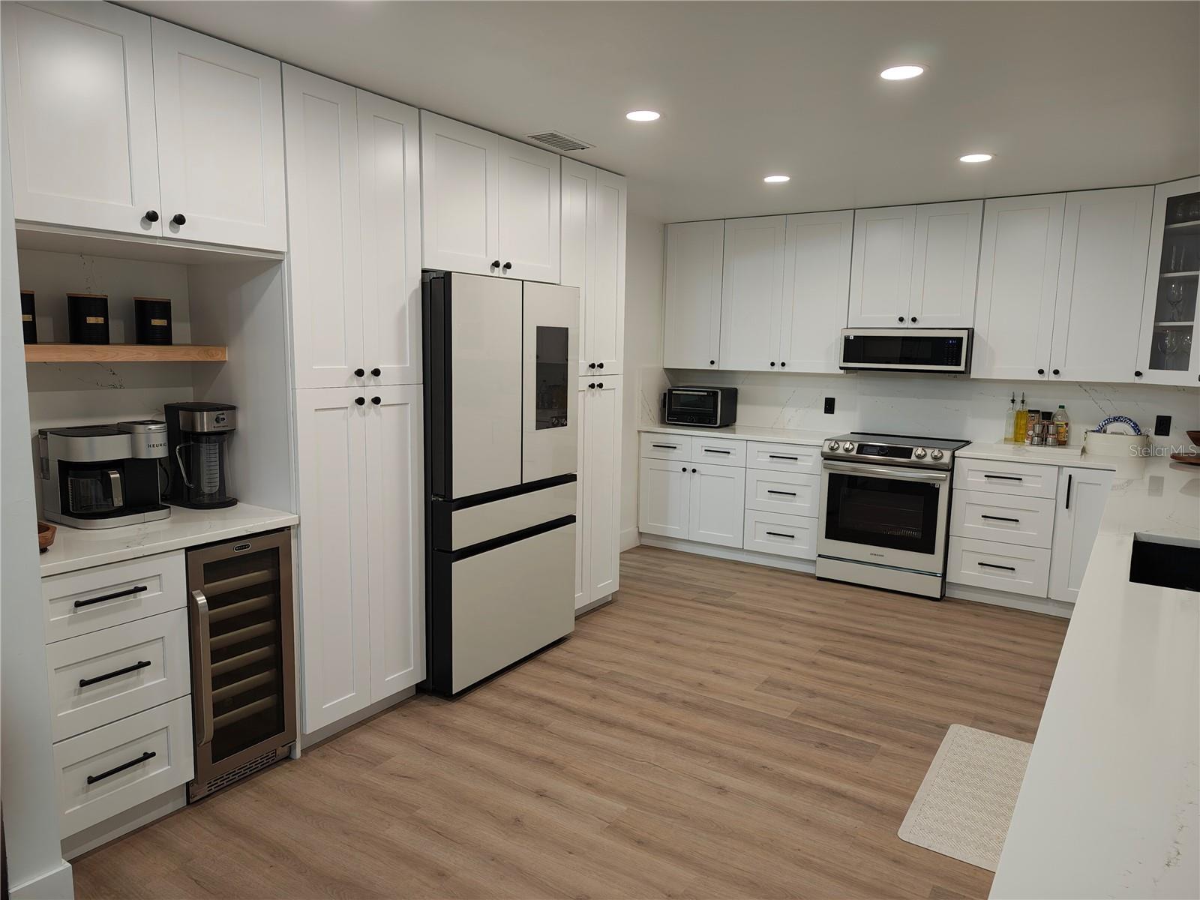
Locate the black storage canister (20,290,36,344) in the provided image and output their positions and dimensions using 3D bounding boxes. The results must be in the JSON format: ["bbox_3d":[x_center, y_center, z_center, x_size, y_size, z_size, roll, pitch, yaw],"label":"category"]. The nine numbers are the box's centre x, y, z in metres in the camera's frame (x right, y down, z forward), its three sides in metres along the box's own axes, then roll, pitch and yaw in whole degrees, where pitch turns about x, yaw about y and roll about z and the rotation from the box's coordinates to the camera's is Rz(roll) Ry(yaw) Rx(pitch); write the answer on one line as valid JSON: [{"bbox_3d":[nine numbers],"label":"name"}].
[{"bbox_3d":[-1.749,-0.395,2.484,0.114,0.160,0.114,6,9,33],"label":"black storage canister"}]

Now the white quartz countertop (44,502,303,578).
[{"bbox_3d":[-1.543,0.270,2.721,0.615,0.032,0.883,6,9,33],"label":"white quartz countertop"}]

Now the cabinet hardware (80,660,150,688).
[{"bbox_3d":[-1.401,0.639,2.402,0.036,0.014,0.199,6,9,33],"label":"cabinet hardware"}]

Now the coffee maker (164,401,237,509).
[{"bbox_3d":[-1.453,0.019,3.019,0.235,0.367,0.172,6,9,33],"label":"coffee maker"}]

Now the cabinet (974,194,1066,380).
[{"bbox_3d":[2.582,-0.977,5.116,0.429,1.075,0.328,6,9,33],"label":"cabinet"}]

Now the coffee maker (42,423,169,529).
[{"bbox_3d":[-1.638,0.074,2.750,0.265,0.320,0.312,6,9,33],"label":"coffee maker"}]

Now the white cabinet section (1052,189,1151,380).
[{"bbox_3d":[2.916,-0.935,4.827,0.422,1.068,0.330,6,9,34],"label":"white cabinet section"}]

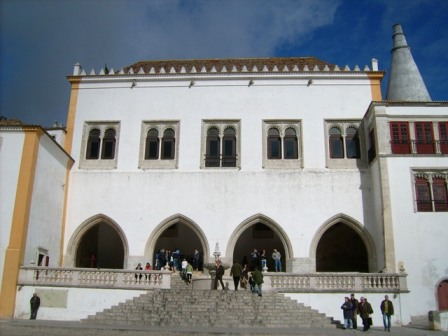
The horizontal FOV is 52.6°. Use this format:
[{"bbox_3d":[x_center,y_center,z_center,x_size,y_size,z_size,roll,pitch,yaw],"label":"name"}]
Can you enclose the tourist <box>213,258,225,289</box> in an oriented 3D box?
[{"bbox_3d":[-0.254,6.370,27.034,0.500,1.770,0.550,11,-18,-32],"label":"tourist"}]

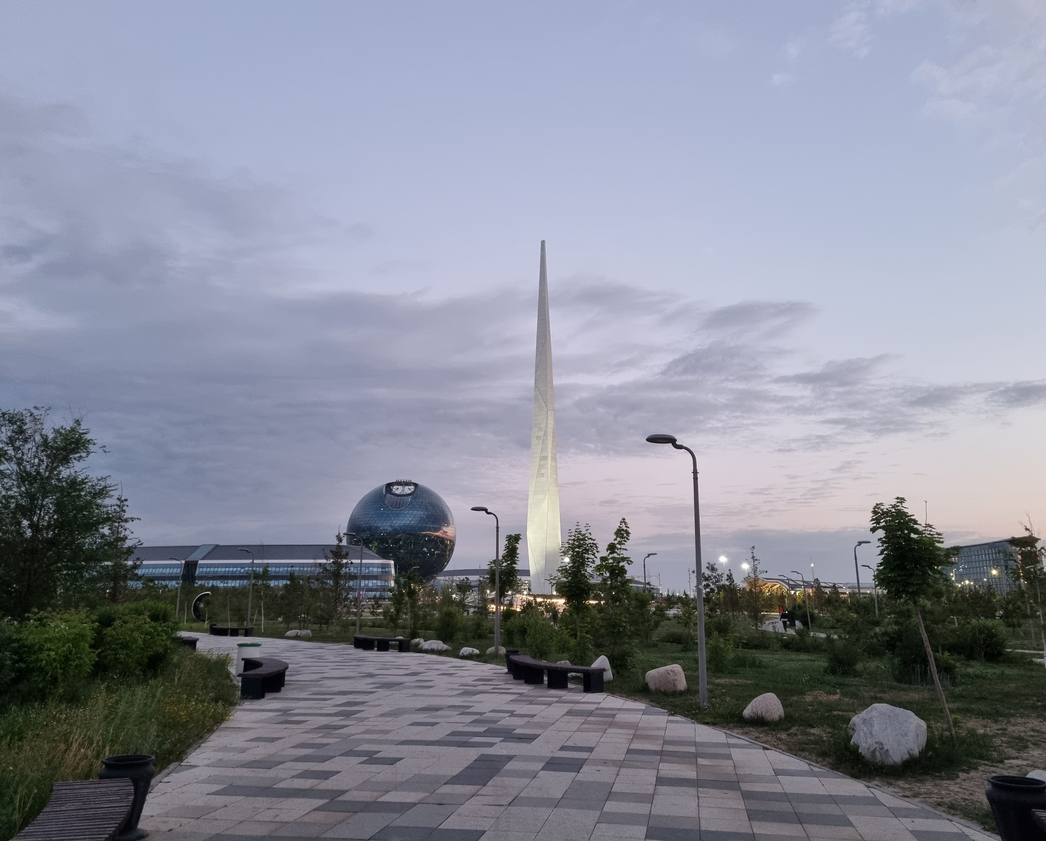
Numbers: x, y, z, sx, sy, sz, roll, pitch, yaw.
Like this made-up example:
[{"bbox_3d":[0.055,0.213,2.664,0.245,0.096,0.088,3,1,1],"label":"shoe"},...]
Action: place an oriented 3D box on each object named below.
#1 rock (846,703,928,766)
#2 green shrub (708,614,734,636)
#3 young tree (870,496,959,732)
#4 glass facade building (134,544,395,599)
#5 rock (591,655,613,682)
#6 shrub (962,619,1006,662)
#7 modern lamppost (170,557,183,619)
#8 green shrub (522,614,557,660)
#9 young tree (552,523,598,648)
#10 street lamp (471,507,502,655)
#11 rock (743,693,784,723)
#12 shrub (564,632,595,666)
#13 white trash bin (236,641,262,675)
[{"bbox_3d":[3.991,3.441,9.250,0.788,0.622,0.631,-5,-13,23],"label":"rock"},{"bbox_3d":[8.910,9.366,38.000,1.154,1.190,1.154,-3,-13,13],"label":"green shrub"},{"bbox_3d":[5.098,2.528,10.950,1.034,3.013,0.983,-6,-14,24],"label":"young tree"},{"bbox_3d":[-126.459,75.363,413.303,120.000,27.500,45.000,-1,-12,5],"label":"glass facade building"},{"bbox_3d":[1.718,5.438,18.677,0.580,0.630,0.500,0,-12,0],"label":"rock"},{"bbox_3d":[14.872,7.132,27.117,1.350,1.450,1.350,-6,-14,28],"label":"shrub"},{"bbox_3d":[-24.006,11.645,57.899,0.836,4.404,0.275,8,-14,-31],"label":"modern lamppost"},{"bbox_3d":[0.476,6.017,23.512,0.954,1.278,0.934,0,-12,1],"label":"green shrub"},{"bbox_3d":[1.867,5.932,29.922,1.650,4.400,1.650,0,-12,0],"label":"young tree"},{"bbox_3d":[-1.184,4.984,26.400,0.986,4.521,0.400,4,-13,-17],"label":"street lamp"},{"bbox_3d":[3.451,4.115,12.178,0.560,0.413,0.472,-3,-12,15],"label":"rock"},{"bbox_3d":[1.438,5.815,21.516,0.786,0.865,0.786,-1,-12,4],"label":"shrub"},{"bbox_3d":[-6.464,5.630,19.940,0.570,0.720,0.550,4,-13,-17],"label":"white trash bin"}]

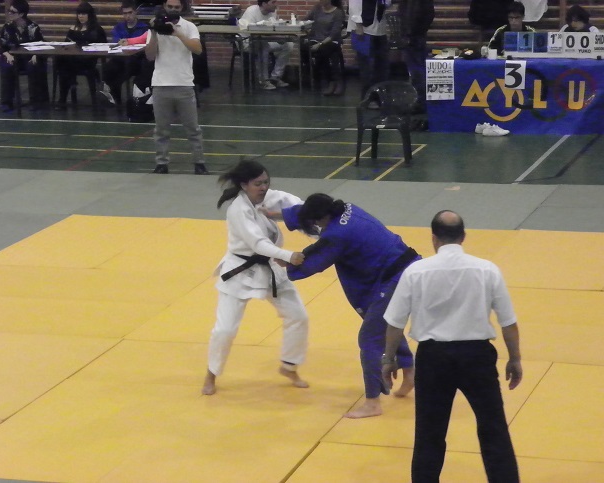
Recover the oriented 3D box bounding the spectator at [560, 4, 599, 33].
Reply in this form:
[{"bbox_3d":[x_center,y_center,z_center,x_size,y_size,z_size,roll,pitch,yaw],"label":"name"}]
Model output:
[{"bbox_3d":[2.954,-1.927,24.950,0.480,1.230,0.720,1,12,10],"label":"spectator"}]

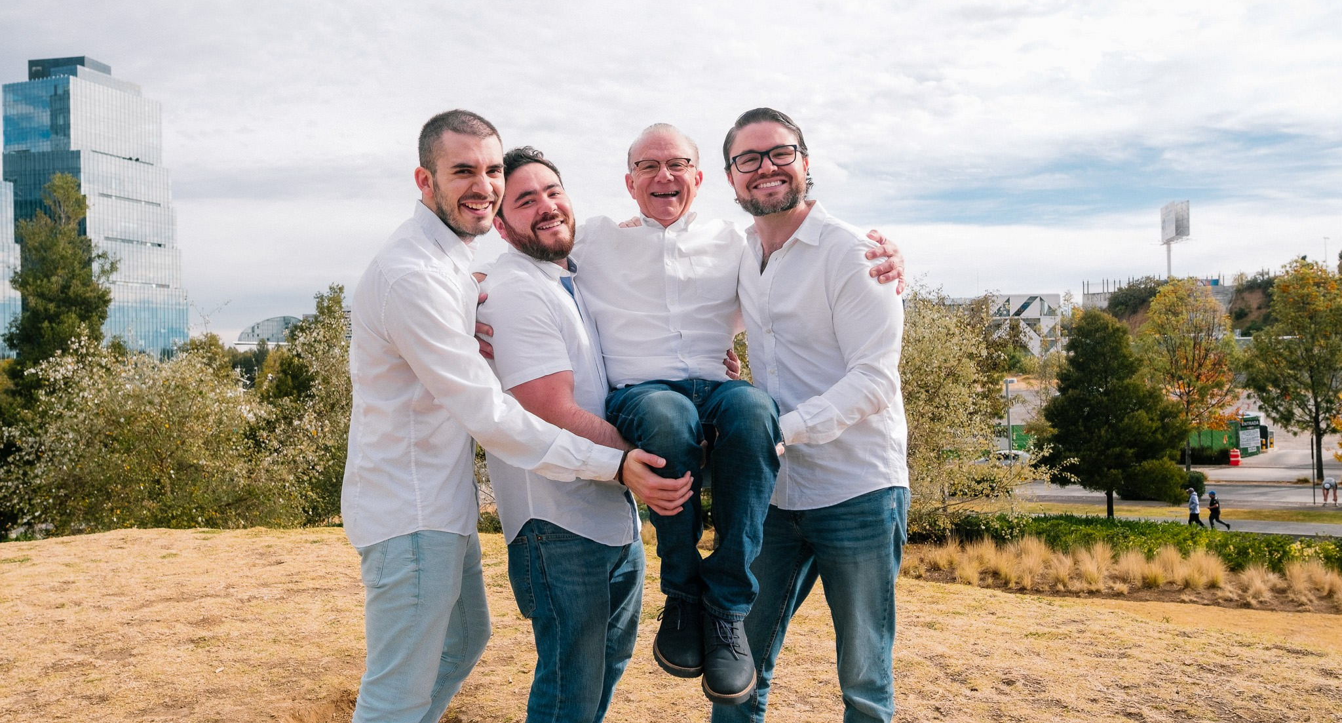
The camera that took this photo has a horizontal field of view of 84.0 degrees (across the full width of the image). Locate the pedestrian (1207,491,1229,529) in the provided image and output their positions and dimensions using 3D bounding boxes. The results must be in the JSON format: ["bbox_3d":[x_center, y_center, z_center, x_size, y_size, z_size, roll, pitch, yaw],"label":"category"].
[{"bbox_3d":[23.188,6.322,31.600,0.800,1.640,0.520,-1,0,12],"label":"pedestrian"}]

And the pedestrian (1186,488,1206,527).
[{"bbox_3d":[21.973,6.158,31.200,0.600,1.730,0.530,-1,0,12],"label":"pedestrian"}]

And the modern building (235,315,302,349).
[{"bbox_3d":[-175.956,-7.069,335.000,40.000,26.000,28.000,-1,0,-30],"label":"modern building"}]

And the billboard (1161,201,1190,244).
[{"bbox_3d":[154.223,-42.662,228.000,4.500,10.800,11.000,-1,0,10],"label":"billboard"}]

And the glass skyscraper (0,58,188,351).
[{"bbox_3d":[-178.347,-37.695,232.130,40.000,104.000,28.000,-1,0,19],"label":"glass skyscraper"}]

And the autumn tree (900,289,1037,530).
[{"bbox_3d":[4.984,0.910,13.200,3.000,4.300,2.700,-1,0,0],"label":"autumn tree"}]

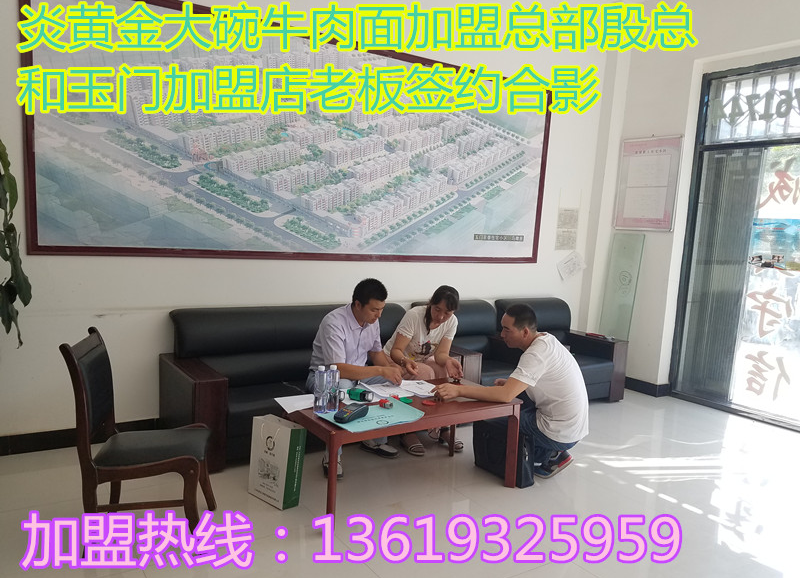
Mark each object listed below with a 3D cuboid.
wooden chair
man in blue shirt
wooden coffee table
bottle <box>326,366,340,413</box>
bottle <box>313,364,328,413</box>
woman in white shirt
[{"bbox_3d":[-1.133,0.661,2.686,0.584,0.905,0.460,2,6,-10],"label":"wooden chair"},{"bbox_3d":[-0.313,0.479,3.754,0.600,1.100,0.780,-2,8,-42],"label":"man in blue shirt"},{"bbox_3d":[0.012,0.862,3.345,1.231,0.491,0.610,-1,7,-33],"label":"wooden coffee table"},{"bbox_3d":[-0.333,0.494,3.027,0.066,0.228,0.066,3,6,0],"label":"bottle"},{"bbox_3d":[-0.389,0.494,2.972,0.066,0.233,0.066,3,6,0],"label":"bottle"},{"bbox_3d":[0.161,0.497,4.072,0.510,1.050,0.740,-1,7,-32],"label":"woman in white shirt"}]

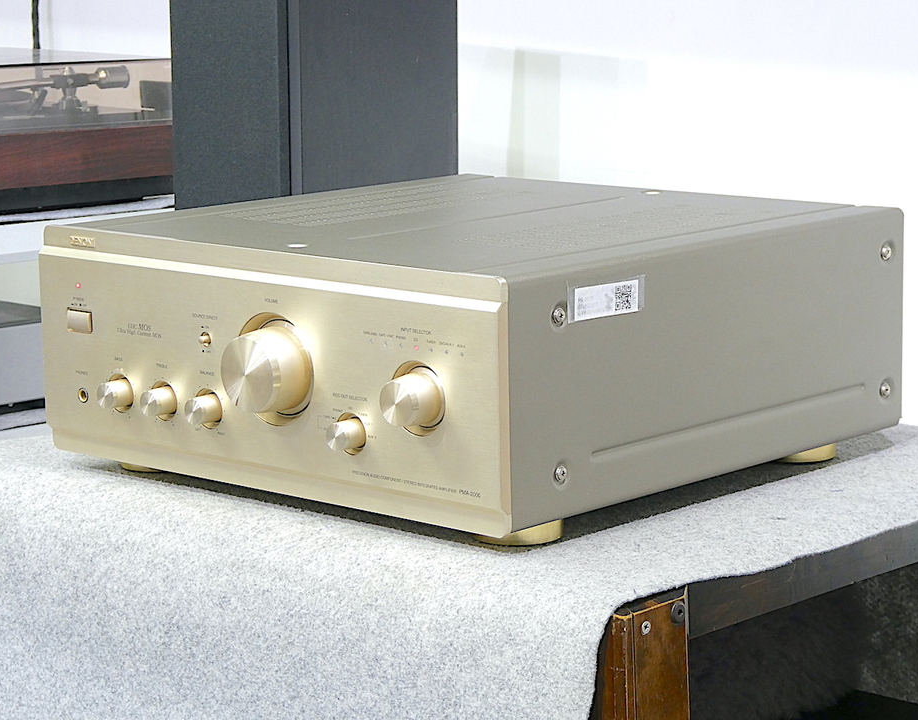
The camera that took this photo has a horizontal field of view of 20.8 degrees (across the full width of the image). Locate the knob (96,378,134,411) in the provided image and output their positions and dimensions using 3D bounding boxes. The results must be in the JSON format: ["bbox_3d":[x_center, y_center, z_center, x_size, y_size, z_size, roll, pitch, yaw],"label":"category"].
[{"bbox_3d":[-0.231,0.023,1.675,0.018,0.018,0.018,8,13,42],"label":"knob"}]

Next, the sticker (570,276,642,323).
[{"bbox_3d":[0.089,-0.036,1.498,0.001,0.021,0.065,8,13,42],"label":"sticker"}]

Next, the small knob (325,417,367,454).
[{"bbox_3d":[-0.069,0.046,1.527,0.018,0.018,0.018,8,13,42],"label":"small knob"}]

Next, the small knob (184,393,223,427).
[{"bbox_3d":[-0.165,0.033,1.615,0.018,0.018,0.018,8,13,42],"label":"small knob"}]

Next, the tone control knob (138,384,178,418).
[{"bbox_3d":[-0.198,0.028,1.646,0.018,0.018,0.018,8,13,42],"label":"tone control knob"}]

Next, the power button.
[{"bbox_3d":[-0.258,-0.026,1.699,0.025,0.015,0.006,8,13,42],"label":"power button"}]

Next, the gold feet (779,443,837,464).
[{"bbox_3d":[0.237,0.058,1.754,0.057,0.019,0.057,8,13,42],"label":"gold feet"}]

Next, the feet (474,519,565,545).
[{"bbox_3d":[0.036,0.099,1.535,0.057,0.019,0.057,-1,10,0],"label":"feet"}]

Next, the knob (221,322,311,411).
[{"bbox_3d":[-0.122,0.007,1.564,0.052,0.052,0.030,8,13,42],"label":"knob"}]

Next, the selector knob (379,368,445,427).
[{"bbox_3d":[-0.029,0.024,1.483,0.031,0.031,0.024,8,13,42],"label":"selector knob"}]

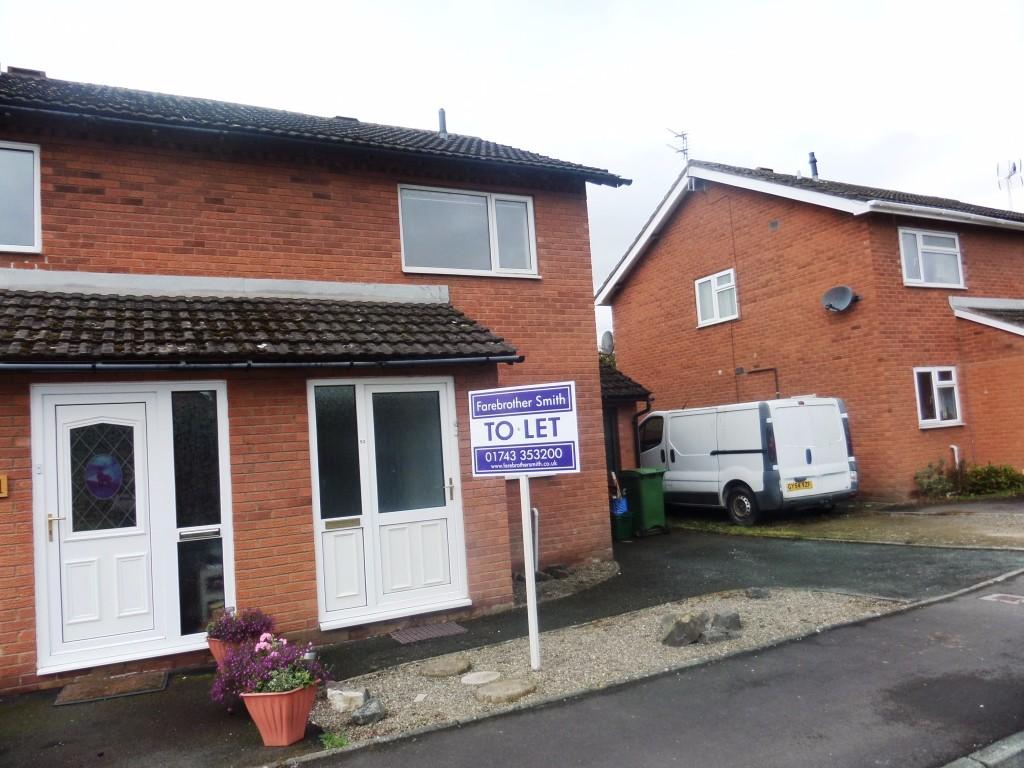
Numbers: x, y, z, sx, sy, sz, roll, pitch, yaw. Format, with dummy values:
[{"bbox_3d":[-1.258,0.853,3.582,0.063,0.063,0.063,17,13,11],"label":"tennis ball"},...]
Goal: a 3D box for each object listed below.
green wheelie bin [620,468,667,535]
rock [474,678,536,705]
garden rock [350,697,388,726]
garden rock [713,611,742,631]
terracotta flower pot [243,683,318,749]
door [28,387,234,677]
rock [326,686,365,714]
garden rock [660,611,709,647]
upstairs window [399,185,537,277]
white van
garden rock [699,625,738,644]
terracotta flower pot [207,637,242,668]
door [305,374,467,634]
[{"bbox_3d":[2.137,1.901,11.652,0.570,1.040,0.660,-2,-4,-24],"label":"green wheelie bin"},{"bbox_3d":[-0.046,1.907,4.406,0.400,0.065,0.300,-3,-4,-4],"label":"rock"},{"bbox_3d":[-0.818,1.875,4.064,0.180,0.120,0.130,-1,-5,-39],"label":"garden rock"},{"bbox_3d":[1.678,1.842,5.529,0.225,0.135,0.190,-3,-4,-7],"label":"garden rock"},{"bbox_3d":[-1.280,1.803,3.934,0.480,0.315,0.420,-4,-4,2],"label":"terracotta flower pot"},{"bbox_3d":[-2.798,1.011,5.327,1.309,2.048,0.100,-2,-4,-28],"label":"door"},{"bbox_3d":[-0.991,1.893,4.283,0.245,0.135,0.180,-4,-4,-2],"label":"rock"},{"bbox_3d":[1.240,1.763,5.116,0.315,0.220,0.240,-4,-4,0],"label":"garden rock"},{"bbox_3d":[-0.482,-1.779,8.418,1.750,1.020,0.100,-2,-4,-27],"label":"upstairs window"},{"bbox_3d":[3.745,1.357,13.147,1.910,1.970,4.780,-2,-4,-26],"label":"white van"},{"bbox_3d":[1.499,1.802,5.125,0.275,0.110,0.180,-3,-4,-4],"label":"garden rock"},{"bbox_3d":[-1.945,1.928,5.079,0.390,0.300,0.380,-2,-4,-27],"label":"terracotta flower pot"},{"bbox_3d":[-1.056,0.979,6.187,1.330,2.070,0.100,-2,-4,-27],"label":"door"}]

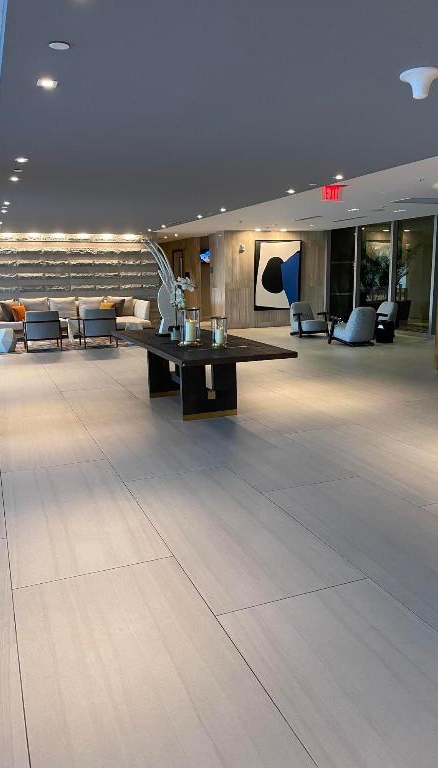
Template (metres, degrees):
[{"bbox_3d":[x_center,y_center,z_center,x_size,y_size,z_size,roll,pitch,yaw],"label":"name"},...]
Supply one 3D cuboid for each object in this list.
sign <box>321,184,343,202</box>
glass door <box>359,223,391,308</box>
[{"bbox_3d":[1.453,-2.435,7.395,0.330,0.210,0.050,-5,12,-21],"label":"sign"},{"bbox_3d":[3.691,-2.513,13.766,0.080,2.480,1.322,-6,12,-21],"label":"glass door"}]

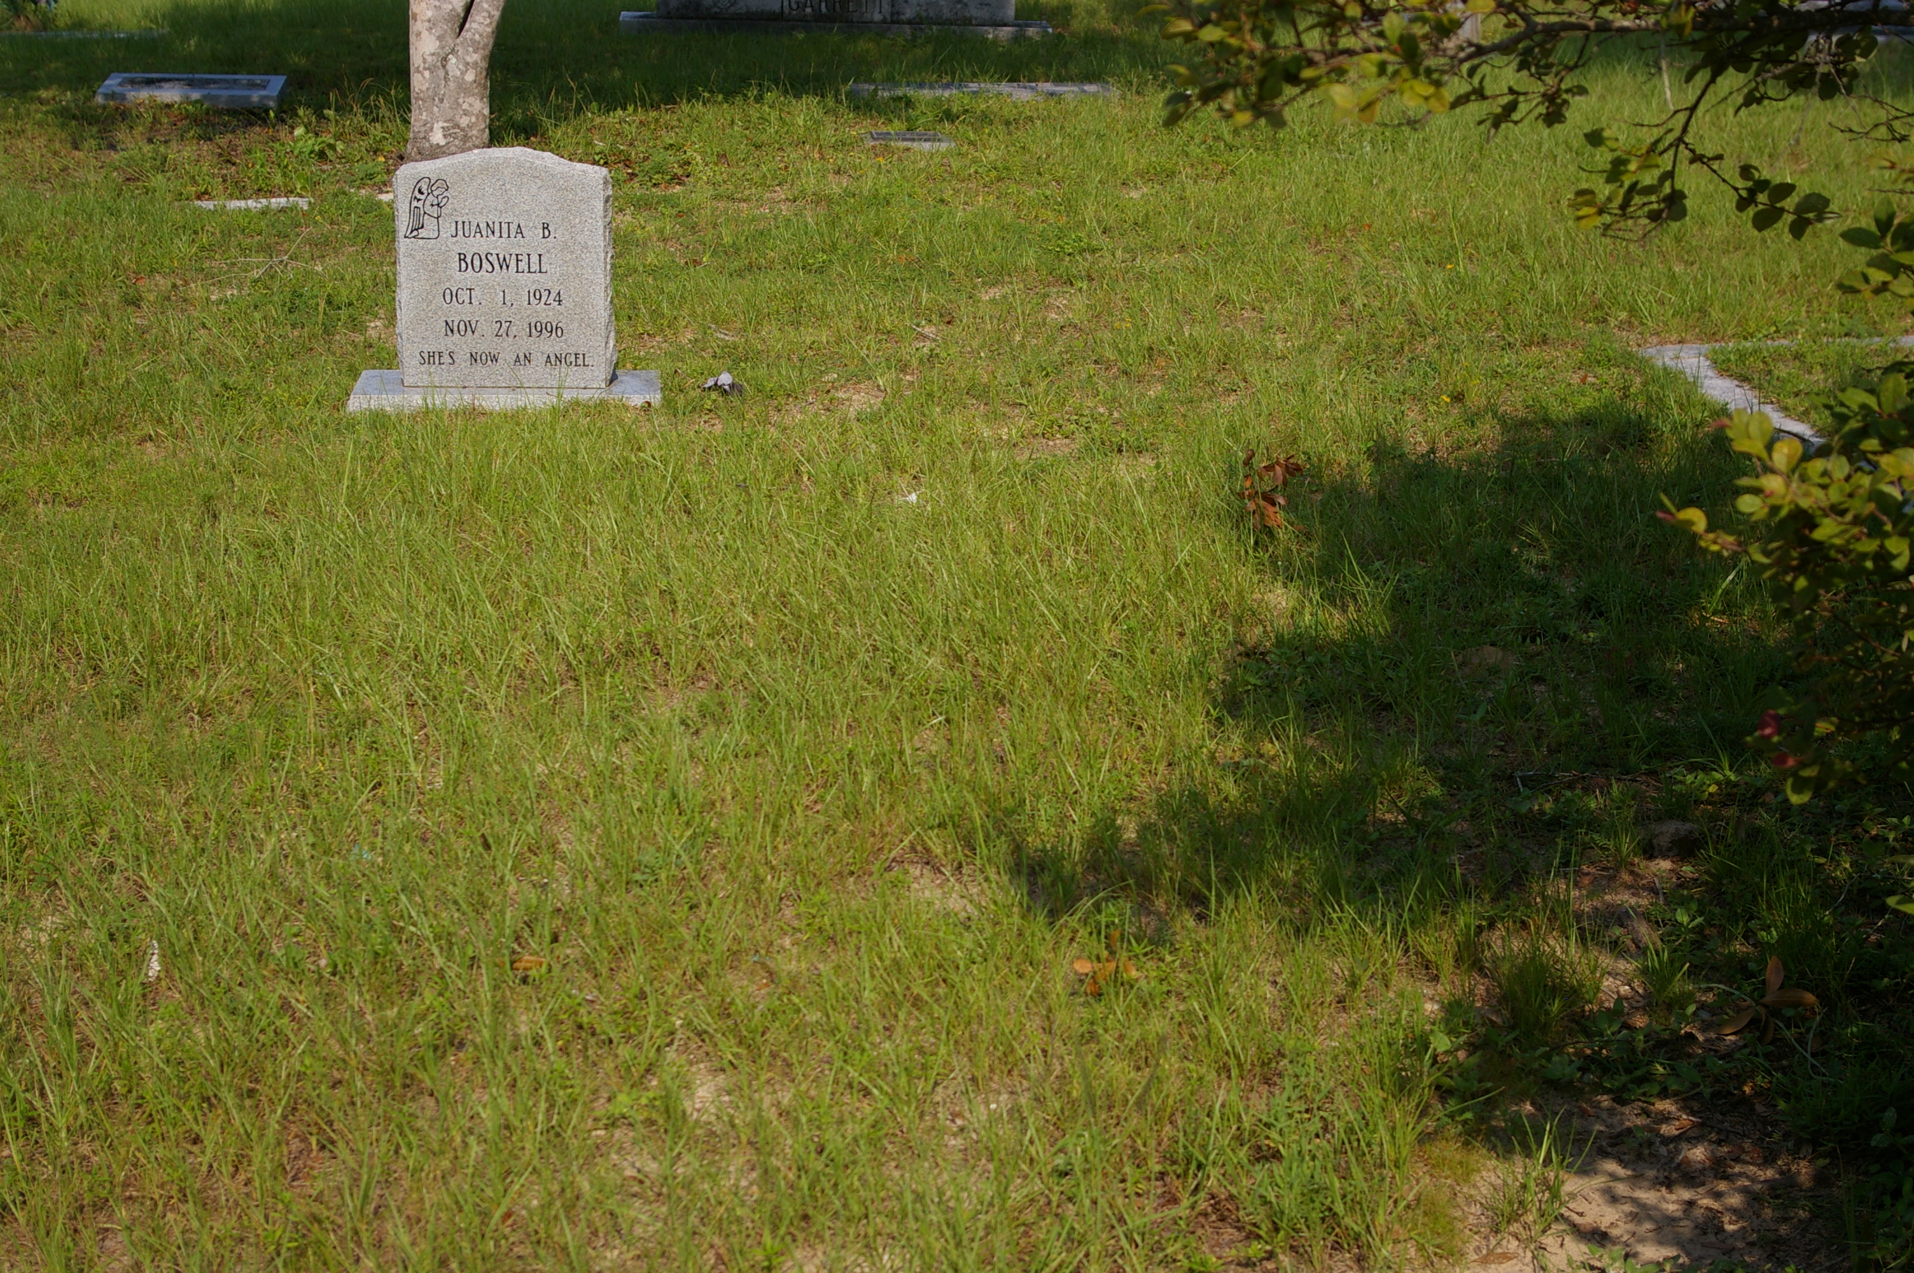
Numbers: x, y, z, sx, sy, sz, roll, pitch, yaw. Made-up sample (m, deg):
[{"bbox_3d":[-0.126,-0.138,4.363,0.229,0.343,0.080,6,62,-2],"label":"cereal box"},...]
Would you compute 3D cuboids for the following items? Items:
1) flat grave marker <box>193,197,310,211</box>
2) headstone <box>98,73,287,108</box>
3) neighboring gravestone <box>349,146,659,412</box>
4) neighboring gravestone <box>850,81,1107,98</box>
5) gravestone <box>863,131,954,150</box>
[{"bbox_3d":[-2.262,-1.345,10.213,0.390,0.080,0.220,0,19,-5],"label":"flat grave marker"},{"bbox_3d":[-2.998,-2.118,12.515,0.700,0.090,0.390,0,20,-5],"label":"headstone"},{"bbox_3d":[-1.113,-0.880,7.911,0.748,0.644,0.300,0,16,-5],"label":"neighboring gravestone"},{"bbox_3d":[0.131,-2.154,12.813,1.070,0.080,0.400,0,19,-5],"label":"neighboring gravestone"},{"bbox_3d":[-0.183,-1.773,11.613,0.325,0.080,0.240,0,19,-5],"label":"gravestone"}]

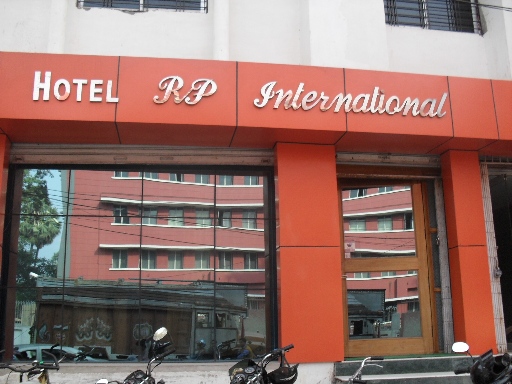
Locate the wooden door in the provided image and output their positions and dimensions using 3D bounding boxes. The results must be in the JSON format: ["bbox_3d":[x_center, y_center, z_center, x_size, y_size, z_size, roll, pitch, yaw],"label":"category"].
[{"bbox_3d":[1.533,0.882,6.657,1.163,2.035,0.100,1,-12,-10],"label":"wooden door"}]

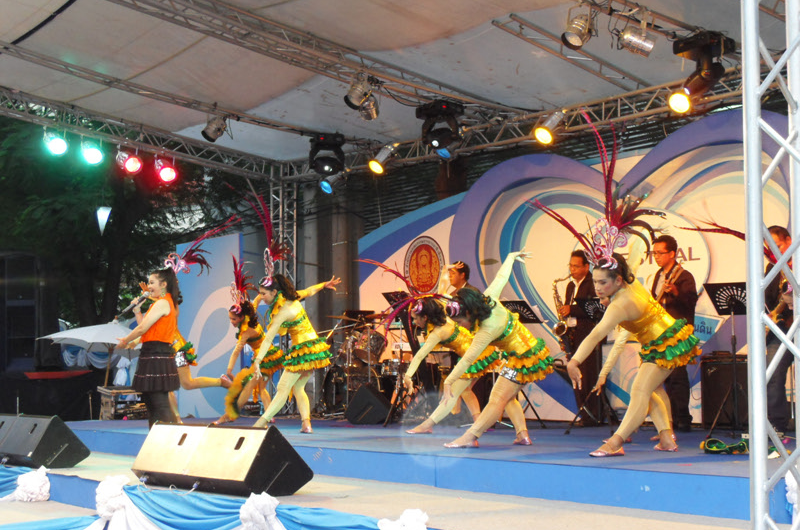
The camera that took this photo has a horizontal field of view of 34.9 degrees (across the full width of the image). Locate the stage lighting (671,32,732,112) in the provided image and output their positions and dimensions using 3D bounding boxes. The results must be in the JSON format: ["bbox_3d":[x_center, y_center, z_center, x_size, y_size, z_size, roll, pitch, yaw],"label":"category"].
[{"bbox_3d":[2.609,-1.675,11.000,0.450,0.670,0.460,4,-6,-38],"label":"stage lighting"}]

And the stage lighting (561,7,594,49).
[{"bbox_3d":[1.376,-1.831,9.800,0.220,0.300,0.250,-3,-6,38],"label":"stage lighting"}]

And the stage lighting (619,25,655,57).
[{"bbox_3d":[1.966,-1.842,10.500,0.290,0.220,0.210,21,-7,-6],"label":"stage lighting"}]

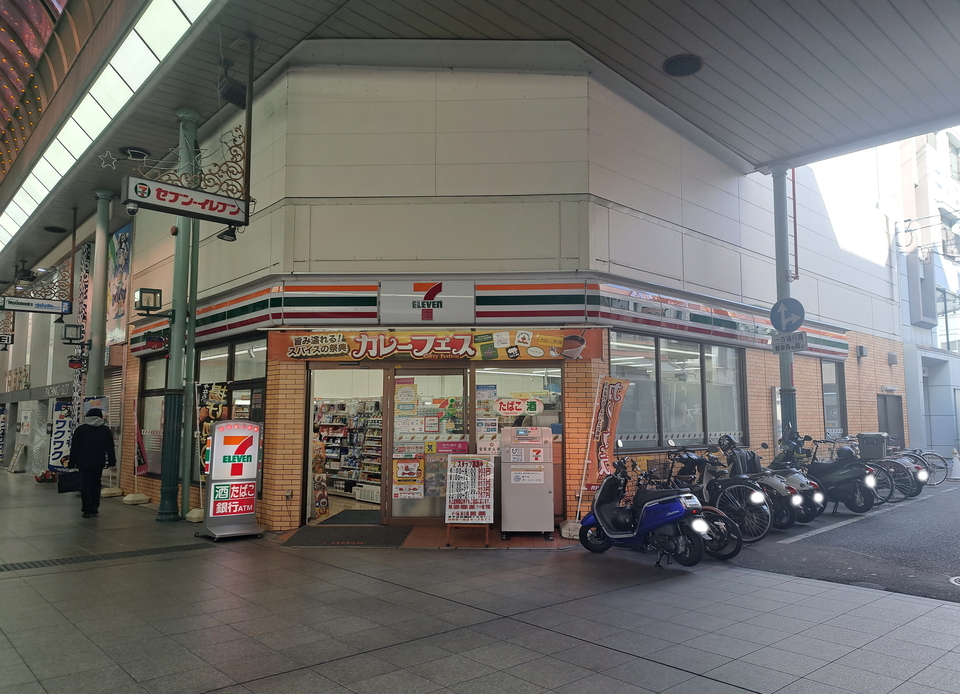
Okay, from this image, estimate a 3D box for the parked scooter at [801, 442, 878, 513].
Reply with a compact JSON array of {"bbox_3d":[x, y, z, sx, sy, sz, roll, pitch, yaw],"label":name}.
[{"bbox_3d":[5.562,2.056,10.927,0.700,1.200,1.800,5,-8,-43],"label":"parked scooter"}]

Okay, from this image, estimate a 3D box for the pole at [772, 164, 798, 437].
[{"bbox_3d":[5.470,-0.309,11.870,0.350,6.100,0.350,0,-6,1],"label":"pole"}]

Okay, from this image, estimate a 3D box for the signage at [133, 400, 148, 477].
[{"bbox_3d":[-6.450,1.738,12.869,0.180,1.460,0.400,-4,-7,33],"label":"signage"}]

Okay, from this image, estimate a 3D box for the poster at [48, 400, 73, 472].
[{"bbox_3d":[-10.366,2.251,16.645,0.700,1.750,0.120,5,-8,-43],"label":"poster"}]

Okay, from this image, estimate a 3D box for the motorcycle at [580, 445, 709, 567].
[{"bbox_3d":[1.719,1.669,7.072,0.680,1.200,1.670,5,-8,-40],"label":"motorcycle"}]

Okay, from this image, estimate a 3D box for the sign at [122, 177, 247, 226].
[{"bbox_3d":[-3.569,-1.763,8.181,1.434,0.306,0.237,5,-8,-43],"label":"sign"}]

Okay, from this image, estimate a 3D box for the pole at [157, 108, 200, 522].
[{"bbox_3d":[-4.775,-0.605,10.535,0.380,6.500,0.380,5,-8,-43],"label":"pole"}]

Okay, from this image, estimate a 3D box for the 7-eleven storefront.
[{"bbox_3d":[0.651,1.099,12.391,15.900,3.450,7.200,0,-6,1],"label":"7-eleven storefront"}]

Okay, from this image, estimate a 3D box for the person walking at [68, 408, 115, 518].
[{"bbox_3d":[-6.141,1.826,10.603,0.660,1.690,0.420,4,-7,-37],"label":"person walking"}]

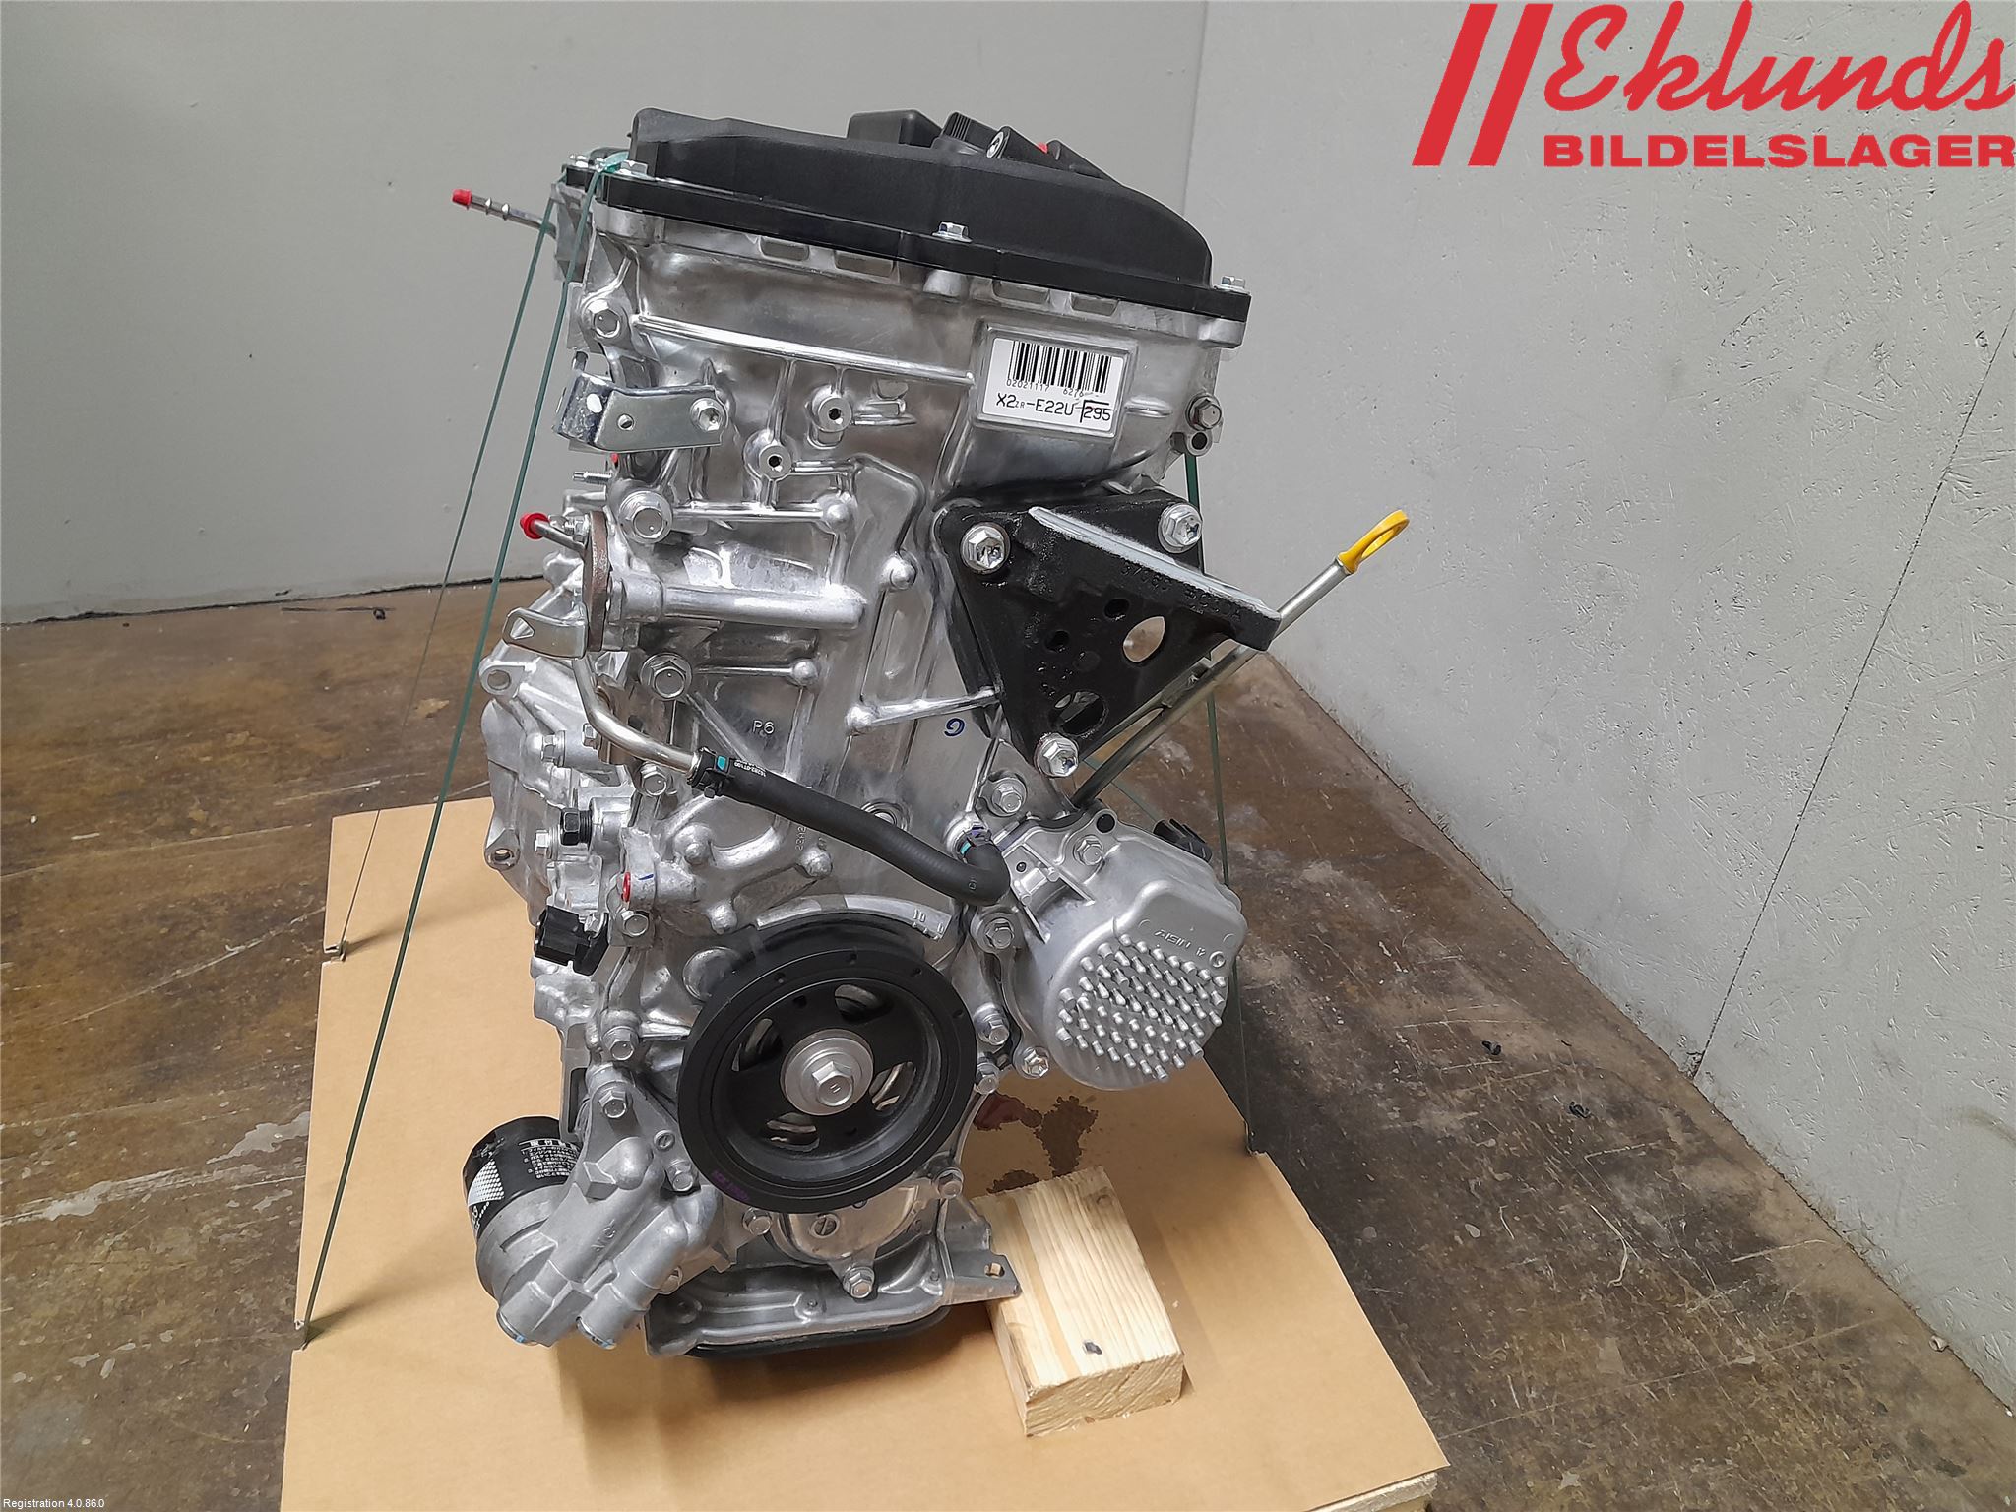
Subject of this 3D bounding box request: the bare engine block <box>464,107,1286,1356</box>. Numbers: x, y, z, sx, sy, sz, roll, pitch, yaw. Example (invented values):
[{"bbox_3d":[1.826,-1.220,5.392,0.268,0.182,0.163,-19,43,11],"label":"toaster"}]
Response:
[{"bbox_3d":[-0.122,-0.034,0.864,0.405,0.652,0.492,-1,27,-20],"label":"bare engine block"}]

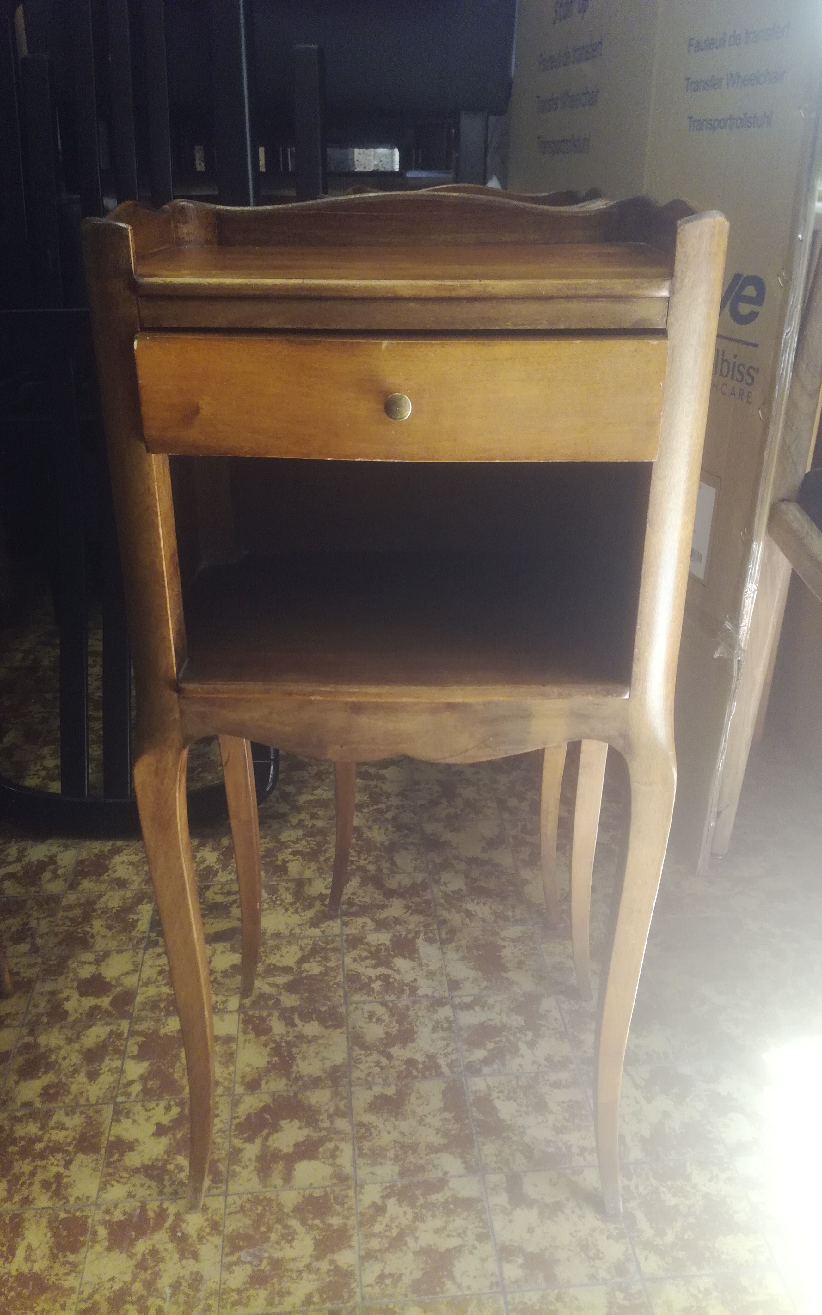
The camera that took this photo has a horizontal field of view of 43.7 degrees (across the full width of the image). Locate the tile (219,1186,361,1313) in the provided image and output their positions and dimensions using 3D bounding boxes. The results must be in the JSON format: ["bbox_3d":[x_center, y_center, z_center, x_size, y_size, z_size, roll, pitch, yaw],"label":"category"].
[{"bbox_3d":[-0.089,0.435,0.753,0.099,0.004,0.099,-2,23,-5],"label":"tile"}]

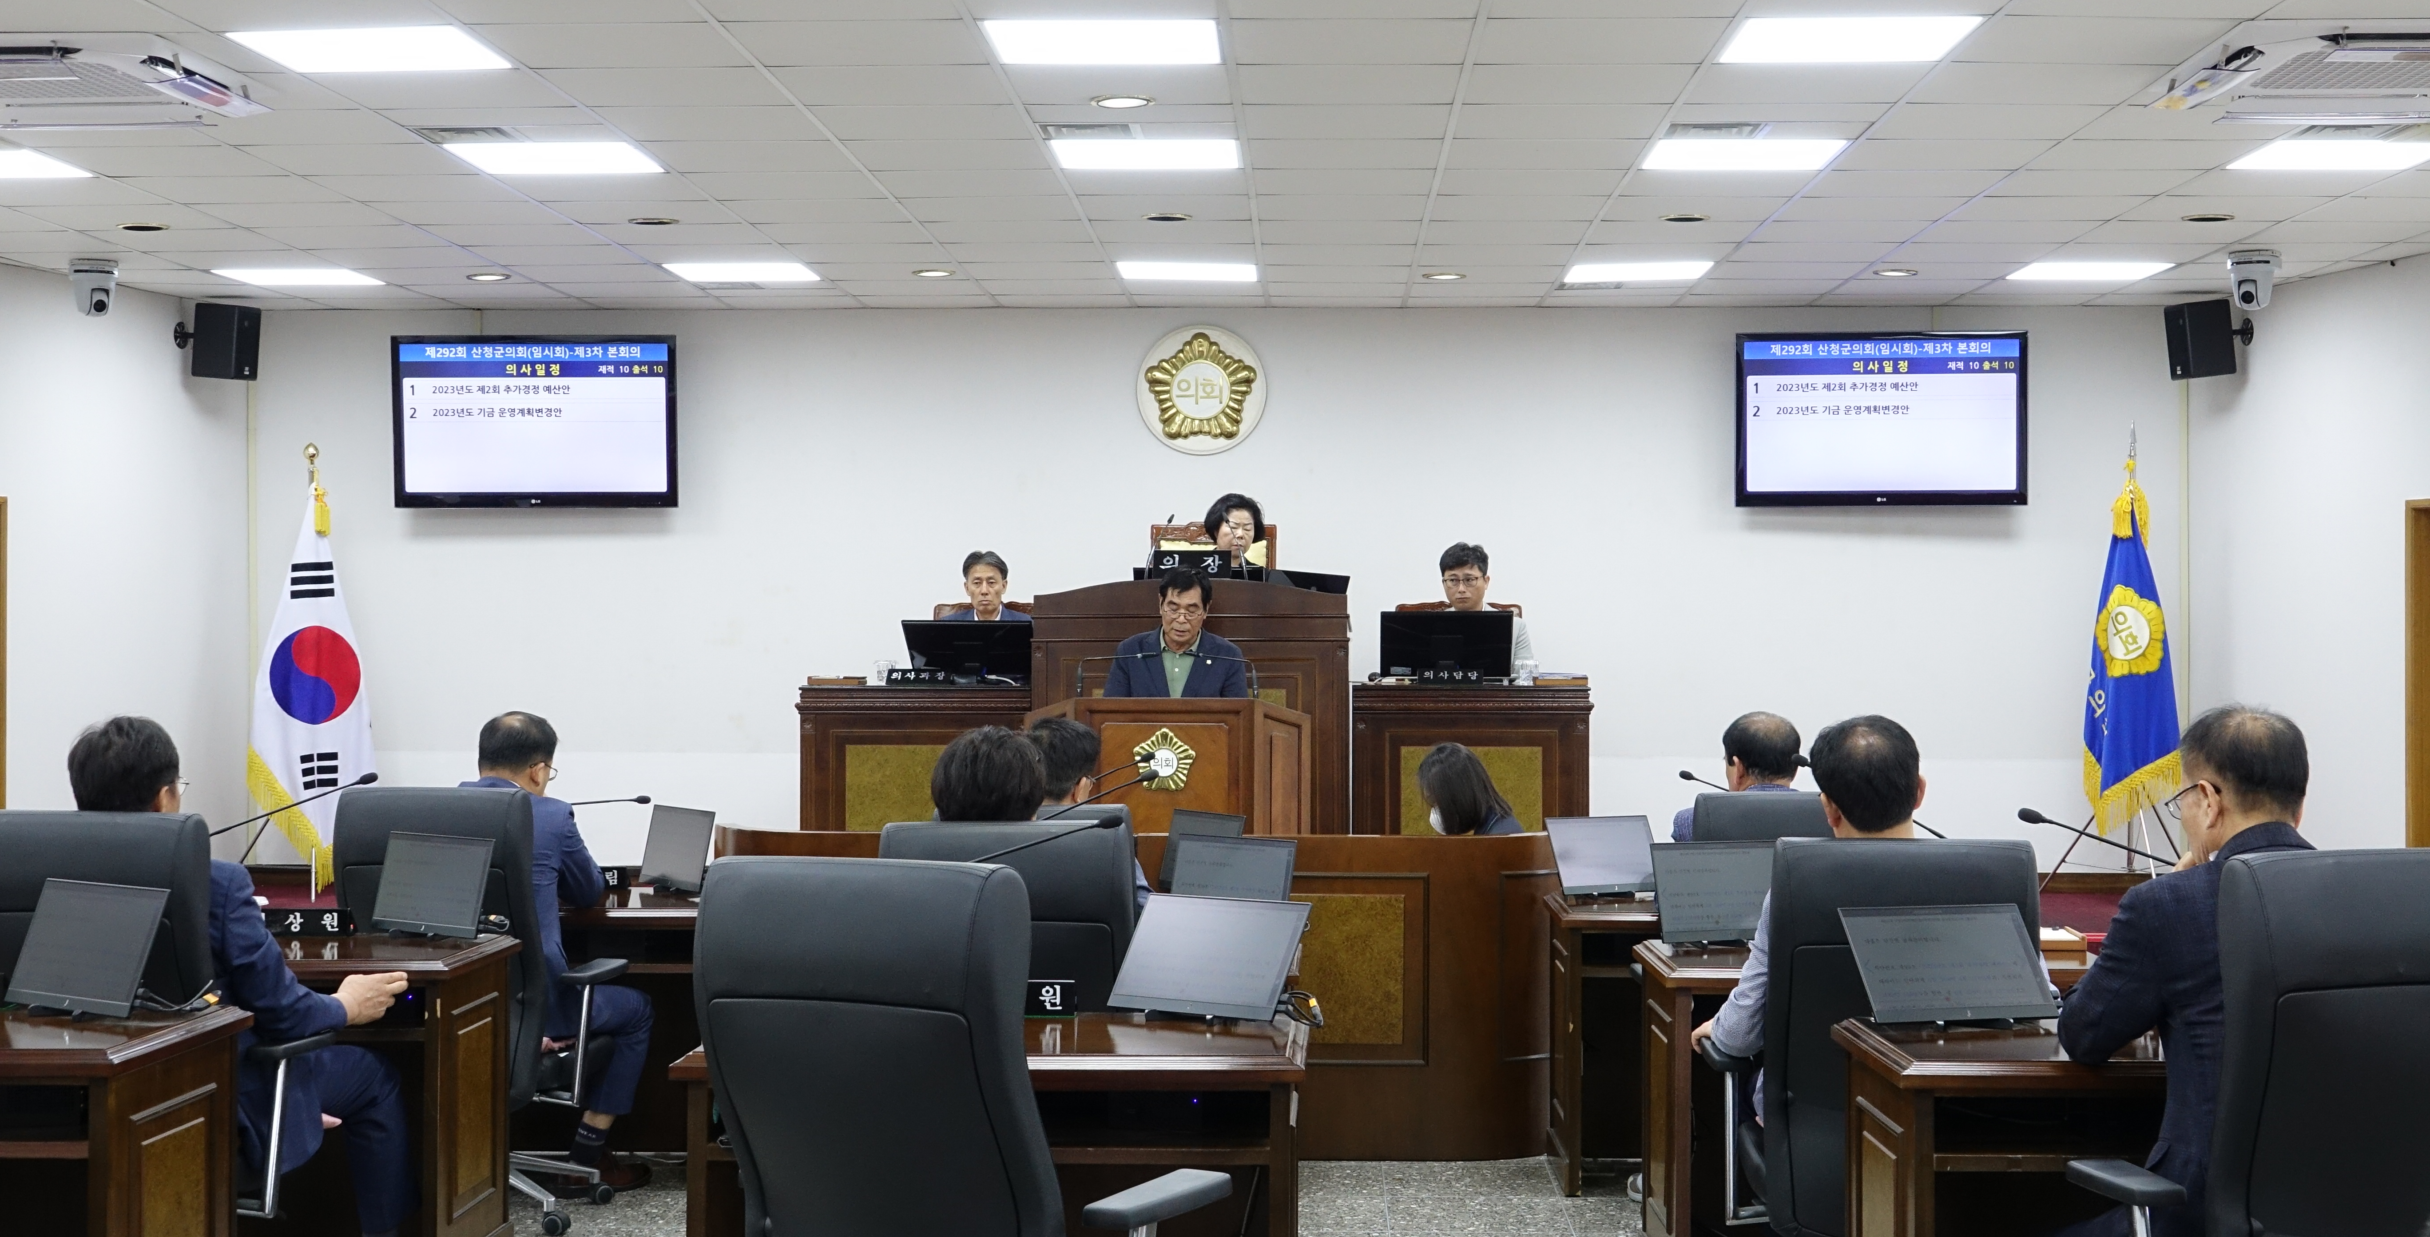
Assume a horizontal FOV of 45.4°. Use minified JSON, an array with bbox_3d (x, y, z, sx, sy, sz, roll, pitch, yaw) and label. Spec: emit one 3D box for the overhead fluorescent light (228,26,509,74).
[{"bbox_3d":[-2.147,-1.463,7.391,0.600,0.060,0.590,0,0,2],"label":"overhead fluorescent light"}]

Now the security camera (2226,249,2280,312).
[{"bbox_3d":[4.066,-1.312,11.352,0.190,0.240,0.190,0,0,33],"label":"security camera"}]

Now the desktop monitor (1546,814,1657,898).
[{"bbox_3d":[1.098,0.666,8.170,0.350,0.234,0.110,0,-12,-27],"label":"desktop monitor"}]

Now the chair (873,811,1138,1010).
[{"bbox_3d":[-0.374,0.916,5.850,0.670,1.085,0.680,0,0,5],"label":"chair"}]

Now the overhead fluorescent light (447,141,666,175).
[{"bbox_3d":[-2.075,-1.470,9.166,0.600,0.050,0.600,0,0,2],"label":"overhead fluorescent light"}]

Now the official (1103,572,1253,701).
[{"bbox_3d":[-0.125,0.680,9.800,0.520,1.690,0.360,0,0,2],"label":"official"}]

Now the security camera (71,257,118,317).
[{"bbox_3d":[-4.522,-1.338,11.716,0.175,0.230,0.180,0,0,-35],"label":"security camera"}]

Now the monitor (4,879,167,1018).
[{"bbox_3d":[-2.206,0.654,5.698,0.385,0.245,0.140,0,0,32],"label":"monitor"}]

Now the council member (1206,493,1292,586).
[{"bbox_3d":[0.085,0.120,11.300,0.500,1.240,0.700,0,0,2],"label":"council member"}]

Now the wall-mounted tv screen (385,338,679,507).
[{"bbox_3d":[-3.088,-0.891,13.200,1.295,0.785,0.080,0,5,2],"label":"wall-mounted tv screen"}]

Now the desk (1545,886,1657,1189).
[{"bbox_3d":[1.420,1.145,7.840,1.000,0.735,0.560,0,0,1],"label":"desk"}]

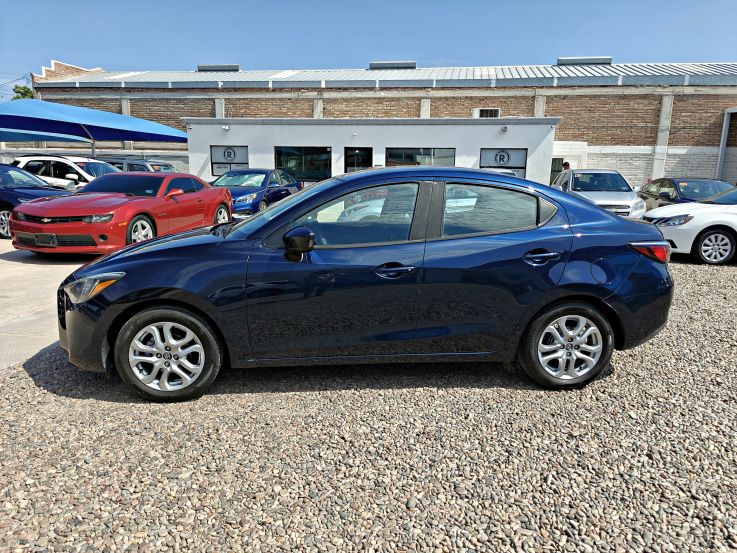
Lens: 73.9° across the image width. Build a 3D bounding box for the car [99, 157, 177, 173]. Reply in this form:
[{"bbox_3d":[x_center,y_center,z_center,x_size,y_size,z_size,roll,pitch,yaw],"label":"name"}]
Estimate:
[{"bbox_3d":[-7.651,-3.194,17.202,4.650,1.750,1.870,4,12,15],"label":"car"}]

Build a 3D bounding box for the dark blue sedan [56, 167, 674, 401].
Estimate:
[{"bbox_3d":[0.015,-0.111,3.795,4.360,1.480,1.720,0,12,-6],"label":"dark blue sedan"}]

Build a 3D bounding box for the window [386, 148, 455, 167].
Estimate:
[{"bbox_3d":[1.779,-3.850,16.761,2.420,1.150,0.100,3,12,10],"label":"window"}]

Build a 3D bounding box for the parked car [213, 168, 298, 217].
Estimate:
[{"bbox_3d":[-3.436,-2.431,14.470,1.860,1.475,4.850,3,12,10],"label":"parked car"}]

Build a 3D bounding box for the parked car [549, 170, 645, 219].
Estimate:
[{"bbox_3d":[6.074,-2.100,13.430,1.850,1.690,4.720,3,12,11],"label":"parked car"}]

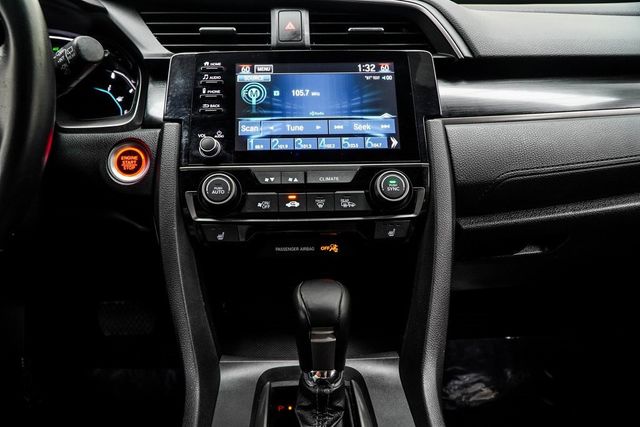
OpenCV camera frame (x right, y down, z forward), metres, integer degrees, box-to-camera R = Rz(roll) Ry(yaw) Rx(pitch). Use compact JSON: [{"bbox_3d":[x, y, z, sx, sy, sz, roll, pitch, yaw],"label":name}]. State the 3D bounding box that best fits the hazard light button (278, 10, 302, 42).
[{"bbox_3d":[-0.031,-0.194,0.505,0.025,0.036,0.012,-1,-10,-3],"label":"hazard light button"}]

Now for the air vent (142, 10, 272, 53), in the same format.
[{"bbox_3d":[-0.121,-0.190,0.520,0.136,0.045,0.030,-1,-10,-3],"label":"air vent"}]

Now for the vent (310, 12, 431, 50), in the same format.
[{"bbox_3d":[0.054,-0.193,0.529,0.130,0.046,0.030,-1,-10,-3],"label":"vent"}]

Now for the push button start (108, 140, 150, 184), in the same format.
[{"bbox_3d":[-0.195,-0.052,0.499,0.046,0.048,0.015,3,-11,11],"label":"push button start"}]

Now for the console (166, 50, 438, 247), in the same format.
[{"bbox_3d":[-0.015,-0.062,0.466,0.253,0.199,0.060,-1,-16,-3],"label":"console"}]

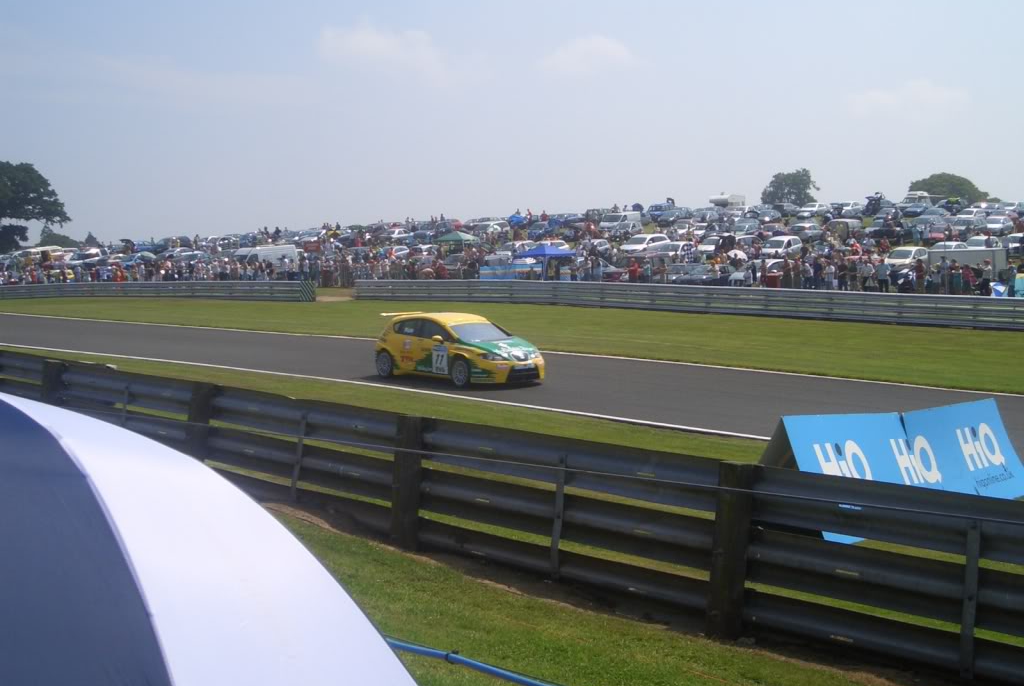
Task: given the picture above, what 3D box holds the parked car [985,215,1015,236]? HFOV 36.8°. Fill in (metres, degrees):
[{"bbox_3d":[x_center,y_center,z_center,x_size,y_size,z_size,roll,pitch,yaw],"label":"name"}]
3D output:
[{"bbox_3d":[38.503,-9.253,122.000,1.750,1.460,4.350,2,4,31],"label":"parked car"}]

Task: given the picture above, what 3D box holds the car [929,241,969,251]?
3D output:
[{"bbox_3d":[28.462,-5.743,100.000,1.740,1.430,4.400,4,8,32],"label":"car"}]

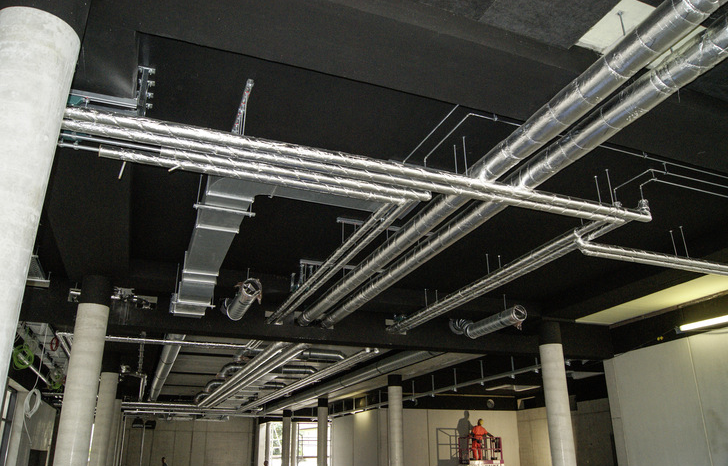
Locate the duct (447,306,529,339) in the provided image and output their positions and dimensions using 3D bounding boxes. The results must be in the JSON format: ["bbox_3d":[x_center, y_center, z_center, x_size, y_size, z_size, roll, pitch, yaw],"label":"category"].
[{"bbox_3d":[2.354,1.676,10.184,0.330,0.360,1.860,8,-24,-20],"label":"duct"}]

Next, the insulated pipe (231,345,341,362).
[{"bbox_3d":[-1.868,3.081,13.865,2.916,0.330,0.280,8,-24,-20],"label":"insulated pipe"}]

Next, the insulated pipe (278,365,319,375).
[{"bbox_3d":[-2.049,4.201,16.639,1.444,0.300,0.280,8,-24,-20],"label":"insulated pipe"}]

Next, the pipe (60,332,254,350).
[{"bbox_3d":[-4.222,2.253,11.305,3.754,0.120,0.130,10,-25,-24],"label":"pipe"}]

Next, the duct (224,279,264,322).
[{"bbox_3d":[-1.862,1.062,8.469,0.290,0.310,1.580,8,-24,-20],"label":"duct"}]

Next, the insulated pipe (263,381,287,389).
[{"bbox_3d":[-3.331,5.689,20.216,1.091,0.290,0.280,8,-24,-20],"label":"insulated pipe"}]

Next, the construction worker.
[{"bbox_3d":[5.306,9.375,24.737,0.850,1.759,0.500,-1,-22,0],"label":"construction worker"}]

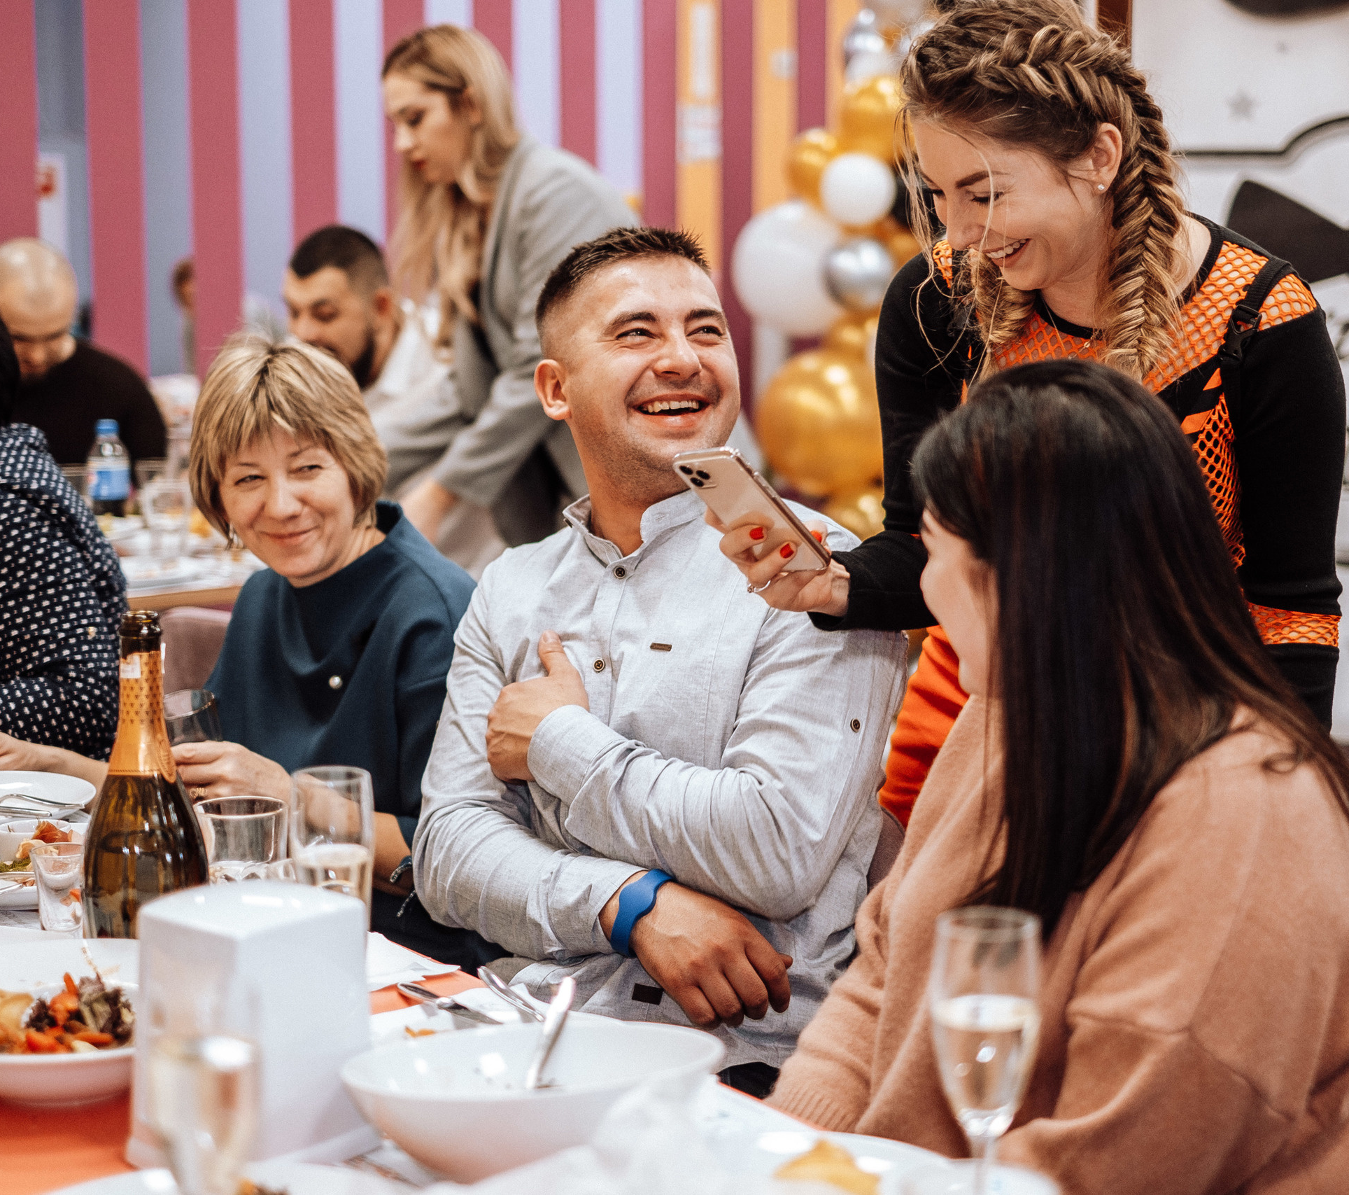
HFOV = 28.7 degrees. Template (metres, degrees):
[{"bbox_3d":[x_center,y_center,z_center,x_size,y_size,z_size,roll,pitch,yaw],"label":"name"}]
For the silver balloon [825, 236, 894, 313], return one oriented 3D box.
[{"bbox_3d":[0.394,-0.683,5.600,0.158,0.163,0.158,0,8,0],"label":"silver balloon"}]

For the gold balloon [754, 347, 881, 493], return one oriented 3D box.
[{"bbox_3d":[0.328,-0.371,5.600,0.306,0.318,0.306,0,8,0],"label":"gold balloon"}]

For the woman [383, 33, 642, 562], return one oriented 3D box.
[{"bbox_3d":[-0.235,-0.022,3.983,0.480,1.640,0.450,-4,9,-30],"label":"woman"}]

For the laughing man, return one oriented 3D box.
[{"bbox_3d":[-0.060,0.361,2.259,0.520,1.346,0.750,4,9,30],"label":"laughing man"}]

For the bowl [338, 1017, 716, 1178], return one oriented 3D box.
[{"bbox_3d":[-0.085,0.319,1.658,0.245,0.082,0.200,-2,8,-17],"label":"bowl"}]

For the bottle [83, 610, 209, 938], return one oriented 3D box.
[{"bbox_3d":[-0.384,0.165,1.914,0.090,0.305,0.090,0,8,0],"label":"bottle"}]

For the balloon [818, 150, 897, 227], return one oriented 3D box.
[{"bbox_3d":[0.391,-0.864,5.600,0.160,0.165,0.160,0,8,0],"label":"balloon"}]

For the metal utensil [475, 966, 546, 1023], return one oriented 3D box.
[{"bbox_3d":[-0.098,0.295,1.872,0.025,0.020,0.195,-5,15,-28],"label":"metal utensil"}]

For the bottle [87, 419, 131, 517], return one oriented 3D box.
[{"bbox_3d":[-0.954,-0.181,4.455,0.068,0.237,0.068,0,8,0],"label":"bottle"}]

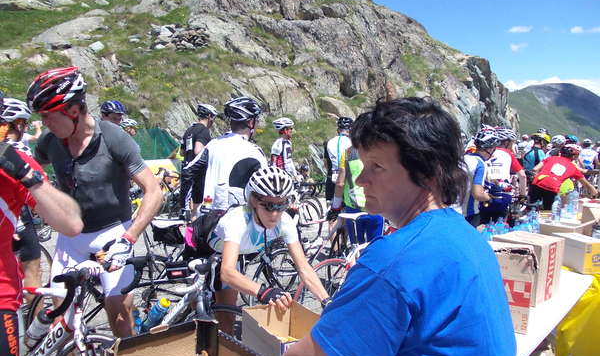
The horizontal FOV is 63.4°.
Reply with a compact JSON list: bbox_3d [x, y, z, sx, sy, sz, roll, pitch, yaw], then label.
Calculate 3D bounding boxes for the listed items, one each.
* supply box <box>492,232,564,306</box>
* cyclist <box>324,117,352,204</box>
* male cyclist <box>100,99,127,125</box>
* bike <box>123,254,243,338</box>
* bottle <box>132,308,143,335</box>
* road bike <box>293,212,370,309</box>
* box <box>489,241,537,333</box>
[{"bbox_3d":[1.290,0.505,2.754,0.300,0.330,0.257,-3,8,-41],"label":"supply box"},{"bbox_3d":[0.472,0.094,6.343,0.520,1.800,0.420,4,6,14],"label":"cyclist"},{"bbox_3d":[-1.973,0.119,5.148,0.400,1.830,0.500,6,7,30],"label":"male cyclist"},{"bbox_3d":[-0.893,0.820,2.812,1.670,1.000,0.430,3,6,8],"label":"bike"},{"bbox_3d":[-0.958,0.866,2.870,0.074,0.210,0.074,-14,3,9],"label":"bottle"},{"bbox_3d":[0.686,0.757,3.931,1.670,1.000,0.440,-1,7,-28],"label":"road bike"},{"bbox_3d":[0.947,0.516,2.373,0.290,0.365,0.270,4,6,17],"label":"box"}]

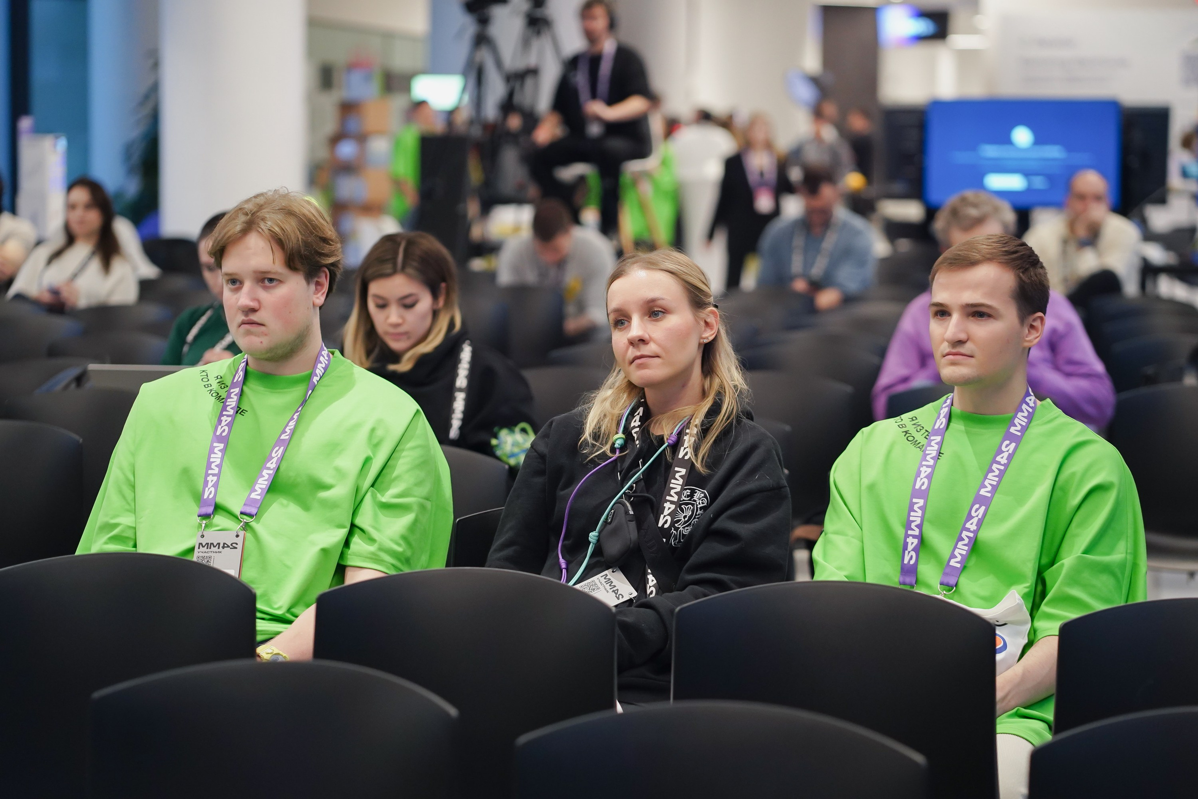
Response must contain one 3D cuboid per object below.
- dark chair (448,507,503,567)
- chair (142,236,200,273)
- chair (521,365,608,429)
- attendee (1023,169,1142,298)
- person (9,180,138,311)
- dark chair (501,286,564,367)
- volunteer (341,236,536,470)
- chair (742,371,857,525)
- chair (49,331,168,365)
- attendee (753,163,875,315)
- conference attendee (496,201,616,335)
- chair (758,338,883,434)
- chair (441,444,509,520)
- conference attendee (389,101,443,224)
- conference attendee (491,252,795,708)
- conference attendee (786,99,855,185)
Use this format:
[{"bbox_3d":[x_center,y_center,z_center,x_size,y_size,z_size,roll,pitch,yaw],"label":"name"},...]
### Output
[{"bbox_3d":[-0.044,0.596,4.336,0.490,0.830,0.540,1,5,15],"label":"dark chair"},{"bbox_3d":[-2.466,-0.492,16.322,0.490,0.830,0.540,1,5,12],"label":"chair"},{"bbox_3d":[-0.100,0.326,7.307,0.480,0.800,0.530,2,5,13],"label":"chair"},{"bbox_3d":[2.043,-0.319,12.000,0.540,1.310,0.820,1,5,10],"label":"attendee"},{"bbox_3d":[-2.163,-0.265,11.400,0.540,1.240,0.840,2,5,14],"label":"person"},{"bbox_3d":[-0.393,-0.032,11.254,0.490,0.830,0.540,1,5,13],"label":"dark chair"},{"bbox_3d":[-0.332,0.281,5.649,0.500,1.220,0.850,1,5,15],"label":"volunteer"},{"bbox_3d":[0.371,0.371,6.811,0.490,0.830,0.540,1,5,13],"label":"chair"},{"bbox_3d":[-1.607,0.193,8.707,0.480,0.800,0.530,2,5,13],"label":"chair"},{"bbox_3d":[0.899,-0.328,12.000,0.540,1.310,0.800,1,5,7],"label":"attendee"},{"bbox_3d":[-0.181,-0.233,11.526,0.520,1.180,0.880,1,5,10],"label":"conference attendee"},{"bbox_3d":[0.596,0.245,8.307,0.480,0.800,0.530,2,5,13],"label":"chair"},{"bbox_3d":[-0.423,0.520,5.172,0.490,0.830,0.540,1,5,13],"label":"chair"},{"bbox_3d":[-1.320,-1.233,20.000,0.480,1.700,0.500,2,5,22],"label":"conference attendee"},{"bbox_3d":[0.015,0.383,4.220,0.530,1.220,0.820,2,5,14],"label":"conference attendee"},{"bbox_3d":[1.403,-1.071,17.776,0.480,1.720,0.380,-2,6,-20],"label":"conference attendee"}]

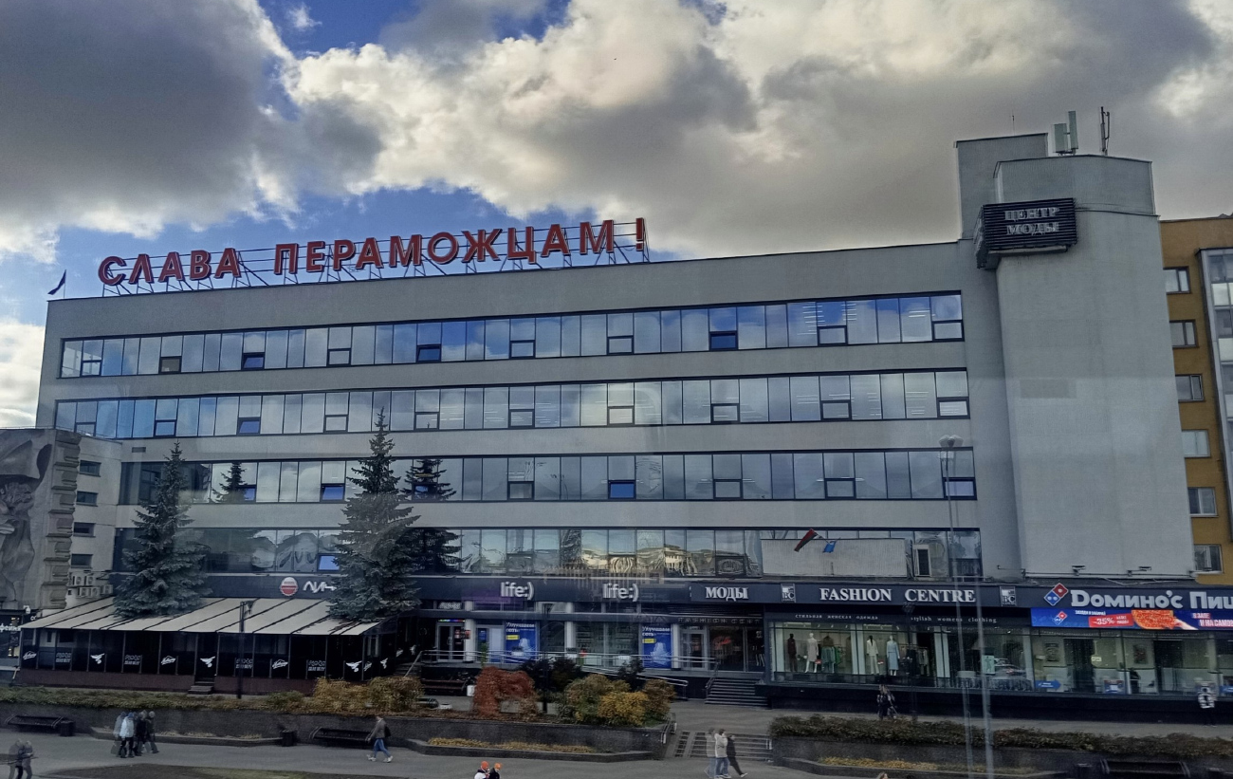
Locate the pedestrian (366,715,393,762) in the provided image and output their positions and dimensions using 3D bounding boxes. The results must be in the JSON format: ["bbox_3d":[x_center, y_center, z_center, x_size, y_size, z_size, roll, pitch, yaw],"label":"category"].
[{"bbox_3d":[-9.413,13.845,39.754,0.880,1.710,0.520,-2,-10,13],"label":"pedestrian"}]

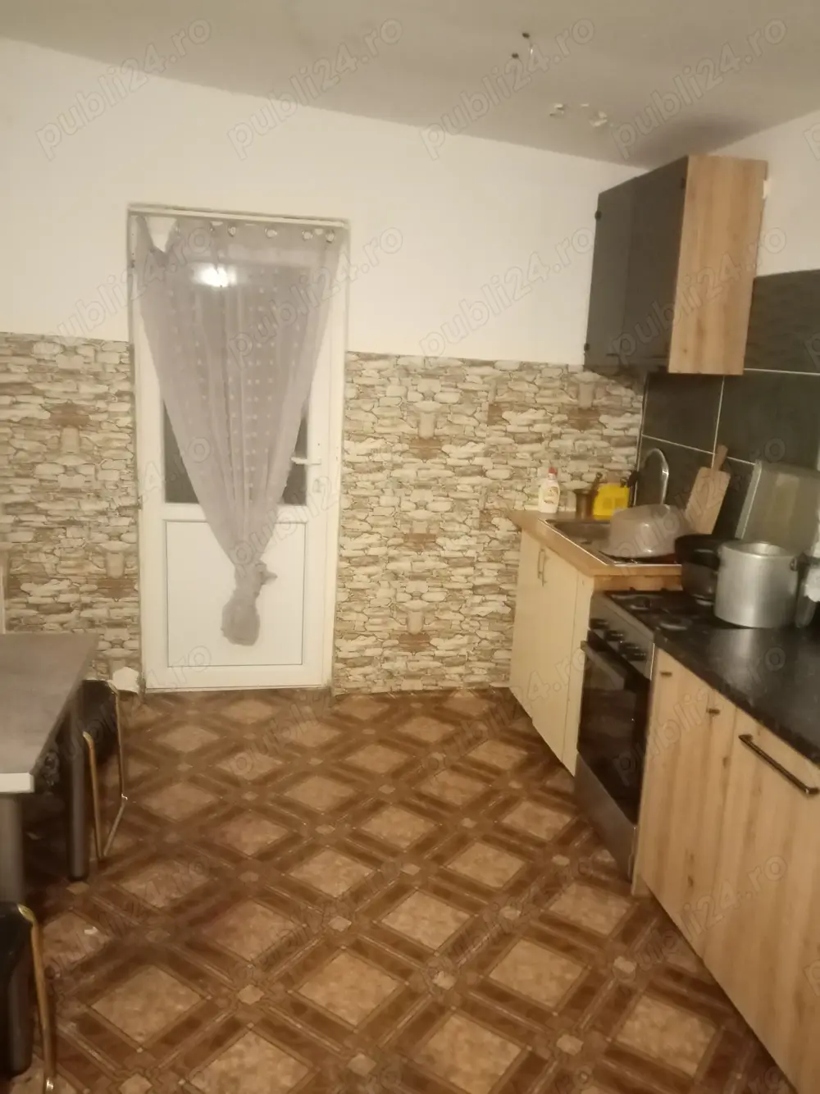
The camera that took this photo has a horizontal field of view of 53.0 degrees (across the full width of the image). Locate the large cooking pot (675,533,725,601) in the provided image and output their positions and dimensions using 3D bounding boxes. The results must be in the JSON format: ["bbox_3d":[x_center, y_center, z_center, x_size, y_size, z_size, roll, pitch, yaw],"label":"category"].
[{"bbox_3d":[1.039,0.077,2.777,0.275,0.191,0.275,2,12,-1],"label":"large cooking pot"}]

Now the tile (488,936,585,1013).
[{"bbox_3d":[0.337,1.129,2.173,0.188,0.010,0.188,11,15,33],"label":"tile"}]

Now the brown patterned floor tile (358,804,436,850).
[{"bbox_3d":[-0.043,0.969,2.837,0.188,0.010,0.188,11,15,33],"label":"brown patterned floor tile"}]

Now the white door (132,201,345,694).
[{"bbox_3d":[-0.760,-0.366,3.700,0.880,2.120,0.090,0,12,-12],"label":"white door"}]

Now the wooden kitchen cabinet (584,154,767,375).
[{"bbox_3d":[1.007,-1.056,3.228,0.291,0.712,0.773,0,12,-9],"label":"wooden kitchen cabinet"}]

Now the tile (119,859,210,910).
[{"bbox_3d":[-0.730,0.997,2.435,0.187,0.010,0.187,11,14,33],"label":"tile"}]

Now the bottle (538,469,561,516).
[{"bbox_3d":[0.668,-0.272,3.907,0.097,0.220,0.060,2,12,-3],"label":"bottle"}]

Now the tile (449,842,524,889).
[{"bbox_3d":[0.240,0.987,2.550,0.176,0.010,0.176,11,15,34],"label":"tile"}]

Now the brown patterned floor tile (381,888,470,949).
[{"bbox_3d":[0.047,1.037,2.286,0.176,0.010,0.176,11,15,34],"label":"brown patterned floor tile"}]

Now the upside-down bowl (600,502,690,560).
[{"bbox_3d":[0.902,-0.068,3.115,0.335,0.147,0.335,2,12,0],"label":"upside-down bowl"}]

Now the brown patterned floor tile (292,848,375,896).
[{"bbox_3d":[-0.242,1.002,2.531,0.187,0.010,0.187,11,14,33],"label":"brown patterned floor tile"}]

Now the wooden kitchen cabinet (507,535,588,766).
[{"bbox_3d":[0.821,0.407,3.409,0.550,0.820,0.880,1,12,-9],"label":"wooden kitchen cabinet"}]

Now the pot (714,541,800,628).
[{"bbox_3d":[1.069,0.114,2.536,0.240,0.208,0.240,2,12,-1],"label":"pot"}]

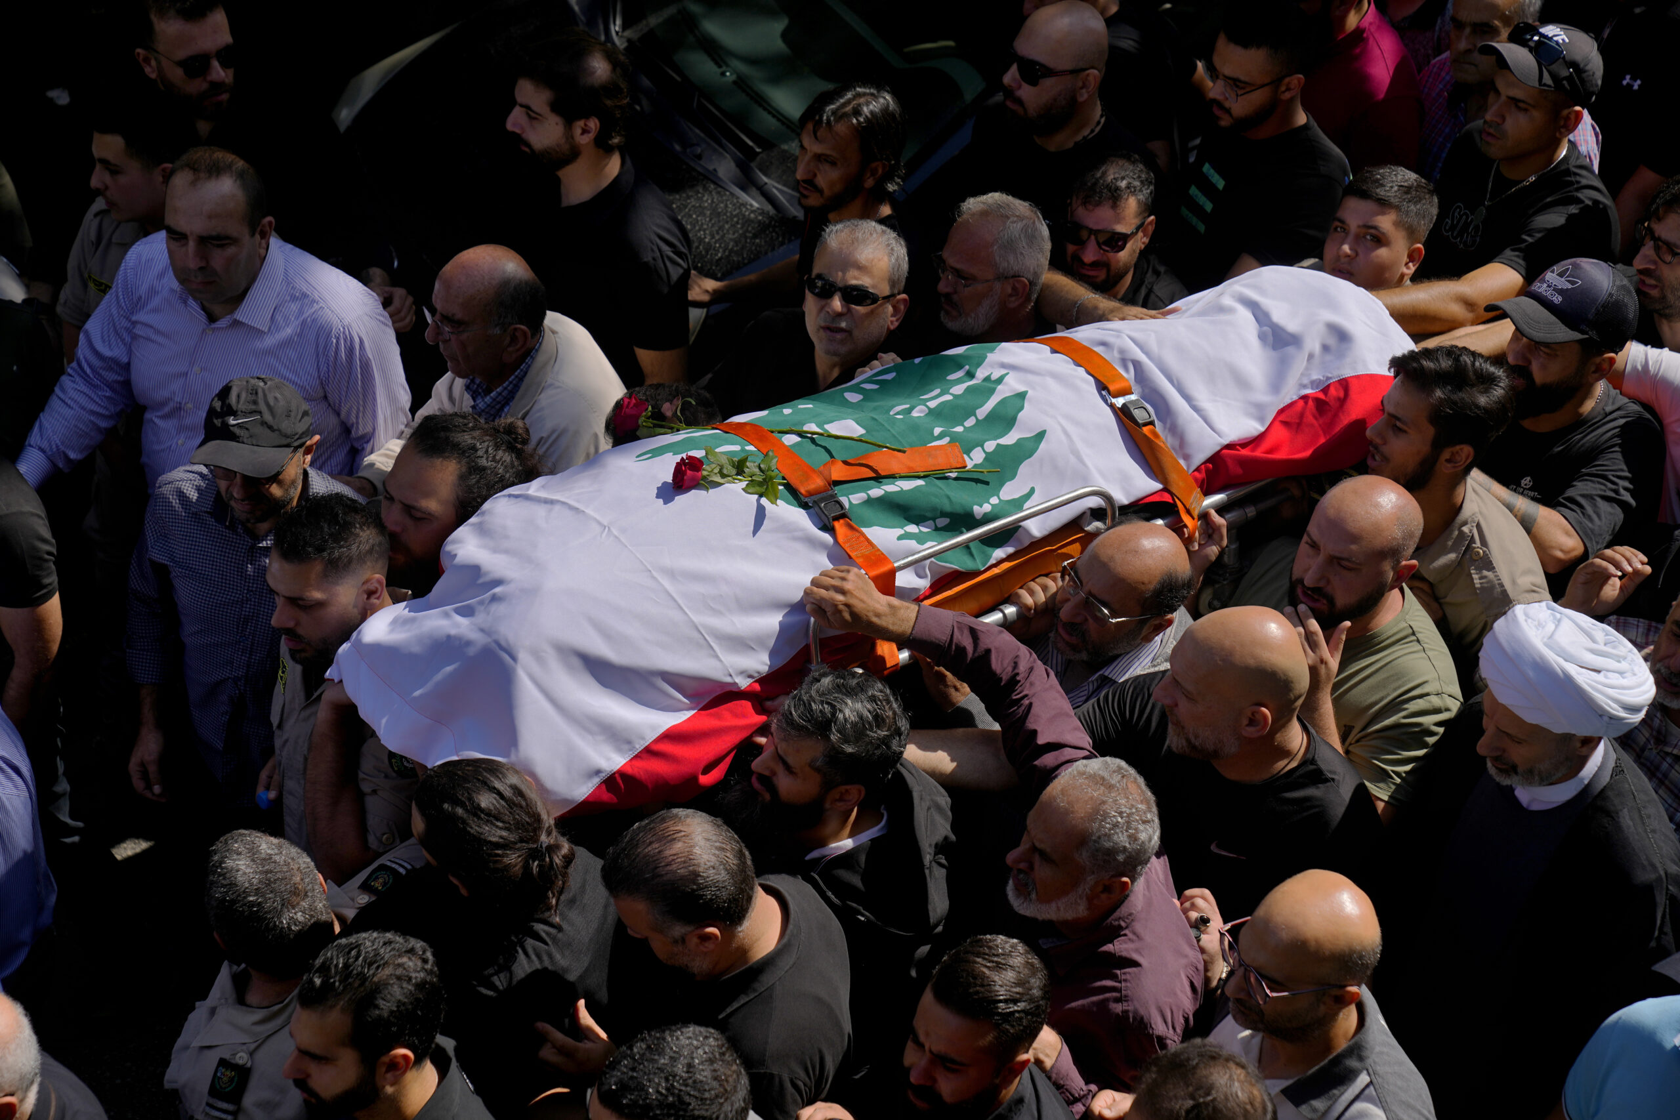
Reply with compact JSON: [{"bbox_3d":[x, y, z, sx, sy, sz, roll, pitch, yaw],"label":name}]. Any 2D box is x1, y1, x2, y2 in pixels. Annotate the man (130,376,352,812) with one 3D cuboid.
[{"bbox_3d":[-0.963,0.352,5.703,0.520,1.720,0.340,16,39,20],"label":"man"}]

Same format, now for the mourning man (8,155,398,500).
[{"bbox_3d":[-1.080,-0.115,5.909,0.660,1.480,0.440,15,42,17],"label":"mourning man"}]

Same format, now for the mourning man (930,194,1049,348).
[{"bbox_3d":[0.280,0.075,6.163,0.380,1.730,0.520,-19,41,-24],"label":"mourning man"}]

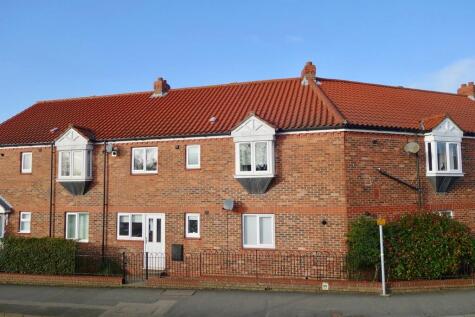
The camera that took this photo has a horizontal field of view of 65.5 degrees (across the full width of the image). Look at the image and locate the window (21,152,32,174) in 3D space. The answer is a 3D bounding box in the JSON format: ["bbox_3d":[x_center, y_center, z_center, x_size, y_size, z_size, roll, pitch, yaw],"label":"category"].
[{"bbox_3d":[-9.181,0.217,16.133,0.602,0.931,0.100,-2,-6,17],"label":"window"}]

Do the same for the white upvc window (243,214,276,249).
[{"bbox_3d":[0.764,2.542,12.864,1.163,1.186,0.100,-2,-5,16],"label":"white upvc window"}]

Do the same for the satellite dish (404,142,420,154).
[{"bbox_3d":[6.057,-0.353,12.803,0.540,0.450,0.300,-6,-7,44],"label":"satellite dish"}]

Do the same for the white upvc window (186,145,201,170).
[{"bbox_3d":[-1.647,-0.046,13.853,0.577,0.905,0.100,-2,-6,17],"label":"white upvc window"}]

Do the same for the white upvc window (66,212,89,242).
[{"bbox_3d":[-6.415,2.780,14.901,1.130,1.190,0.100,-2,-5,16],"label":"white upvc window"}]

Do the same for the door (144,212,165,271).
[{"bbox_3d":[-3.129,3.136,14.000,0.891,2.085,0.100,-2,-6,17],"label":"door"}]

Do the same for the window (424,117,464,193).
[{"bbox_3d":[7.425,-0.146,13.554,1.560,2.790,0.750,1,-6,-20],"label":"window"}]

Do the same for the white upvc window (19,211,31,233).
[{"bbox_3d":[-8.936,2.719,15.629,0.582,0.863,0.100,-2,-5,16],"label":"white upvc window"}]

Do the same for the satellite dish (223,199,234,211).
[{"bbox_3d":[-0.314,1.603,12.876,0.420,0.420,0.270,-4,-7,36],"label":"satellite dish"}]

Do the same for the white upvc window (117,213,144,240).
[{"bbox_3d":[-4.092,2.625,14.248,1.181,1.037,0.100,-2,-5,16],"label":"white upvc window"}]

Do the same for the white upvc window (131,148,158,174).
[{"bbox_3d":[-3.550,0.084,14.319,1.143,1.033,0.100,-2,-5,16],"label":"white upvc window"}]

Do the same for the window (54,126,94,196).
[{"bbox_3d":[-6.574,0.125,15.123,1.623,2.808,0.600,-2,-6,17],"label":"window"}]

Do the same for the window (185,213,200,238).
[{"bbox_3d":[-1.635,2.493,13.604,0.587,0.890,0.100,-2,-6,17],"label":"window"}]

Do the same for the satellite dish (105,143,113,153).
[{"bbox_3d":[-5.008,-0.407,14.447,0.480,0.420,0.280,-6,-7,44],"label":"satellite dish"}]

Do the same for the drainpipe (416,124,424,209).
[{"bbox_3d":[6.497,1.476,13.112,0.080,4.942,0.090,2,-6,-21],"label":"drainpipe"}]

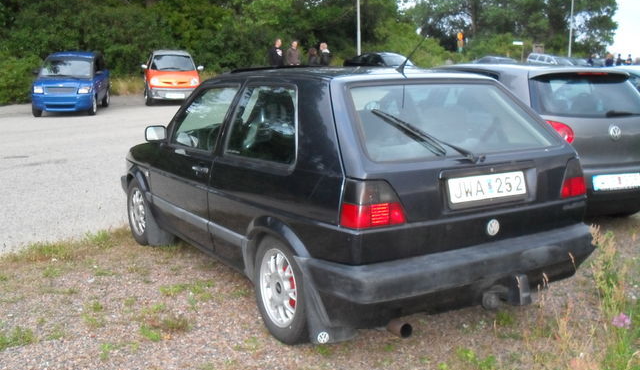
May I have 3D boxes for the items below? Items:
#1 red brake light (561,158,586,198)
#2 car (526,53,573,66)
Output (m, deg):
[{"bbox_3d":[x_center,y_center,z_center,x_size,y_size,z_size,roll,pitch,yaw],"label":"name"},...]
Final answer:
[{"bbox_3d":[1.329,-0.044,3.381,0.295,0.200,0.120,-6,10,-31],"label":"red brake light"},{"bbox_3d":[15.361,-7.712,42.143,1.760,1.480,4.600,-9,14,-37],"label":"car"}]

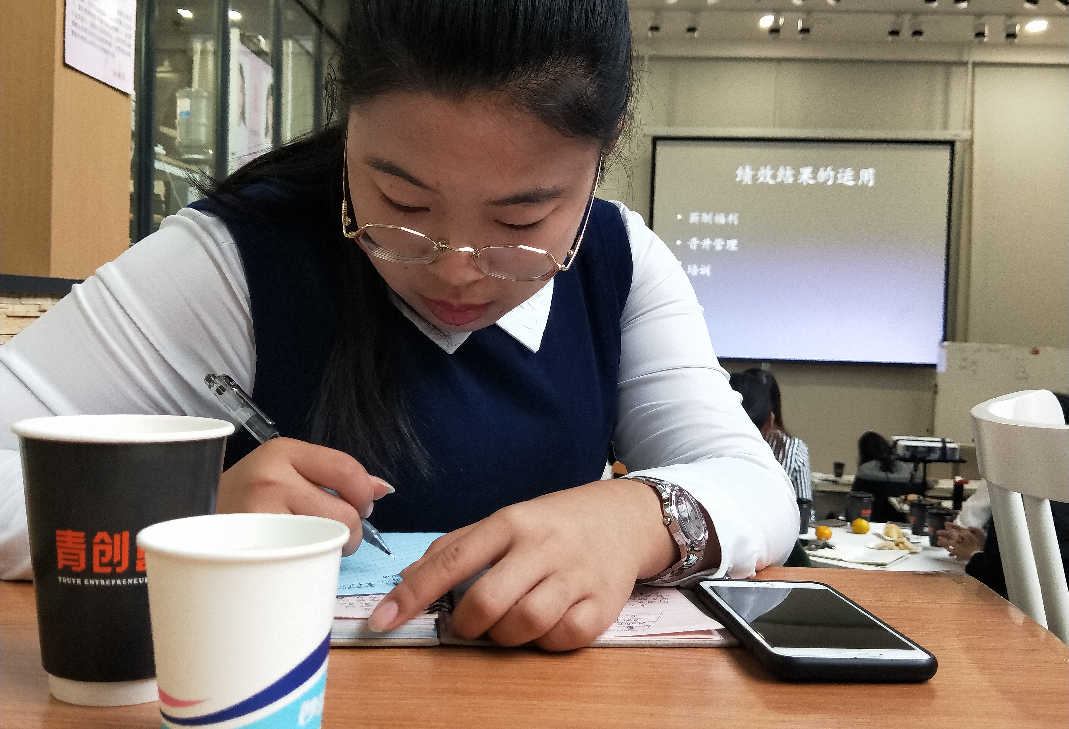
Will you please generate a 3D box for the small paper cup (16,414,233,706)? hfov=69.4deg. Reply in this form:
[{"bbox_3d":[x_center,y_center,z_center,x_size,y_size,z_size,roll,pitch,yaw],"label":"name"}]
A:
[{"bbox_3d":[-0.188,0.086,0.355,0.090,0.116,0.090,2,1,0],"label":"small paper cup"}]

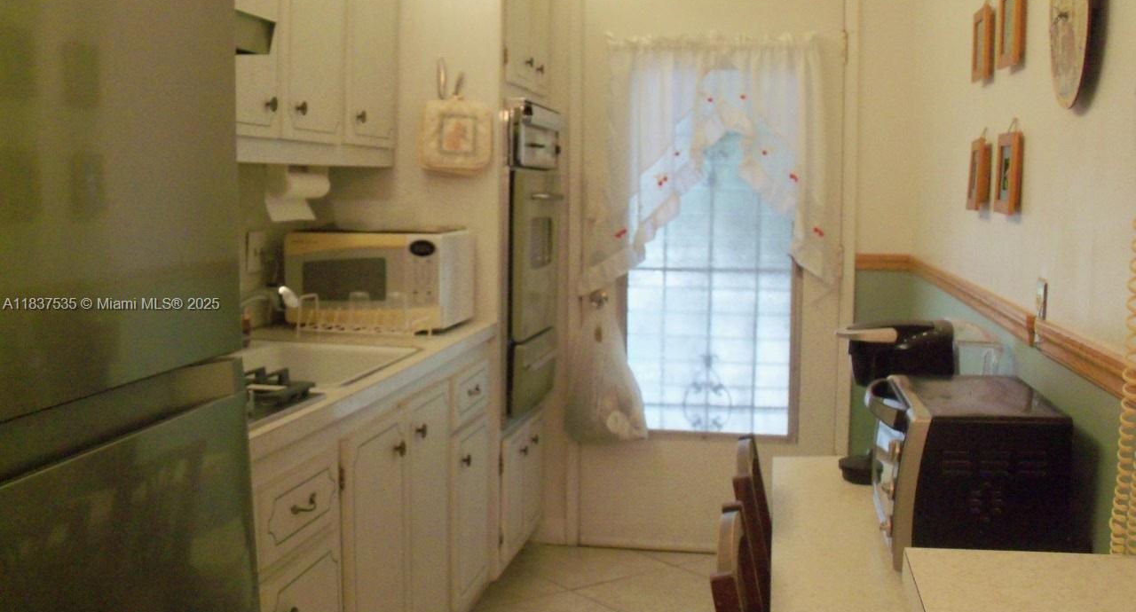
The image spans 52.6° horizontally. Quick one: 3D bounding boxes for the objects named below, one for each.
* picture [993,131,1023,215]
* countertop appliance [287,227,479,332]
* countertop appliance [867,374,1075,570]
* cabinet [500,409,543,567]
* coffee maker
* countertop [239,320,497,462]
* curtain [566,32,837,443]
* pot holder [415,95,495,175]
[{"bbox_3d":[0.870,-0.262,2.275,0.020,0.156,0.188,2,6,11],"label":"picture"},{"bbox_3d":[-0.547,-0.083,3.368,0.465,0.275,0.340,2,6,11],"label":"countertop appliance"},{"bbox_3d":[0.626,0.262,1.860,0.265,0.244,0.380,2,6,11],"label":"countertop appliance"},{"bbox_3d":[-0.439,0.581,3.947,0.605,0.450,0.695,2,6,11],"label":"cabinet"},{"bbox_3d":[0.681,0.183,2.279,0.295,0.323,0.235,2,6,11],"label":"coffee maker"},{"bbox_3d":[-0.680,0.149,2.654,0.640,0.045,1.810,2,6,11],"label":"countertop"},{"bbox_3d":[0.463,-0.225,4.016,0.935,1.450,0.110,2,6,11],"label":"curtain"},{"bbox_3d":[-0.341,-0.505,3.433,0.219,0.217,0.045,2,6,11],"label":"pot holder"}]

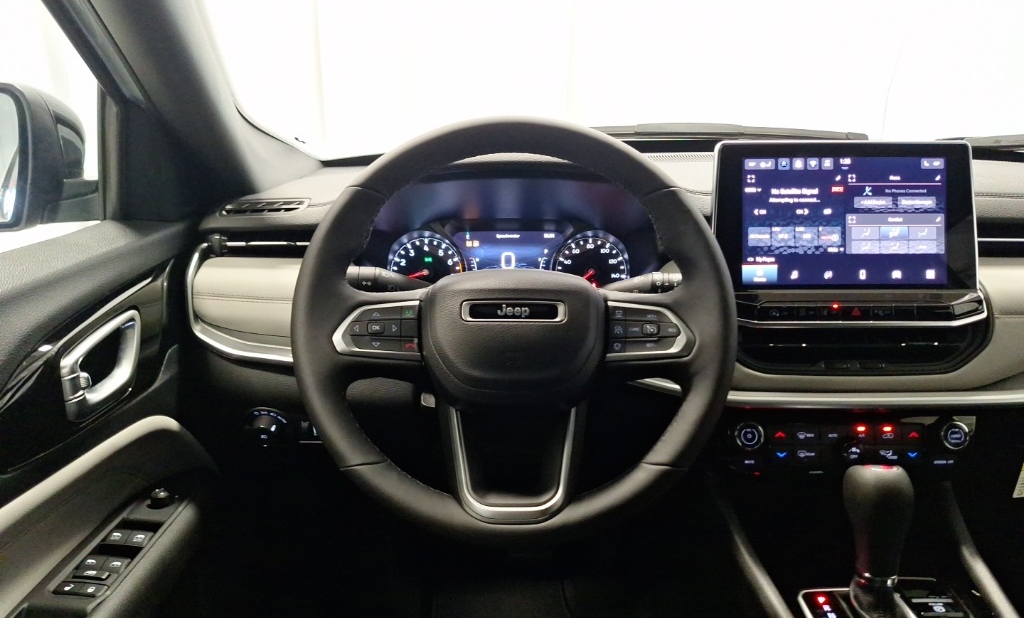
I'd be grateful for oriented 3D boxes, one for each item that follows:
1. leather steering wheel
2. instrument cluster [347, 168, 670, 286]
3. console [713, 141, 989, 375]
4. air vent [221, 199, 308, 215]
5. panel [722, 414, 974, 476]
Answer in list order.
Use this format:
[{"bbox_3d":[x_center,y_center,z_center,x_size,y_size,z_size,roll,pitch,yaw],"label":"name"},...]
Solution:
[{"bbox_3d":[0.002,0.013,0.592,0.374,0.365,0.095,0,-11,0],"label":"leather steering wheel"},{"bbox_3d":[-0.002,-0.083,0.800,0.370,0.160,0.100,0,-3,0],"label":"instrument cluster"},{"bbox_3d":[0.369,-0.057,0.750,0.286,0.250,0.085,0,-2,0],"label":"console"},{"bbox_3d":[-0.285,-0.117,0.785,0.100,0.022,0.042,0,16,0],"label":"air vent"},{"bbox_3d":[0.376,0.150,0.760,0.278,0.070,0.040,0,-2,0],"label":"panel"}]

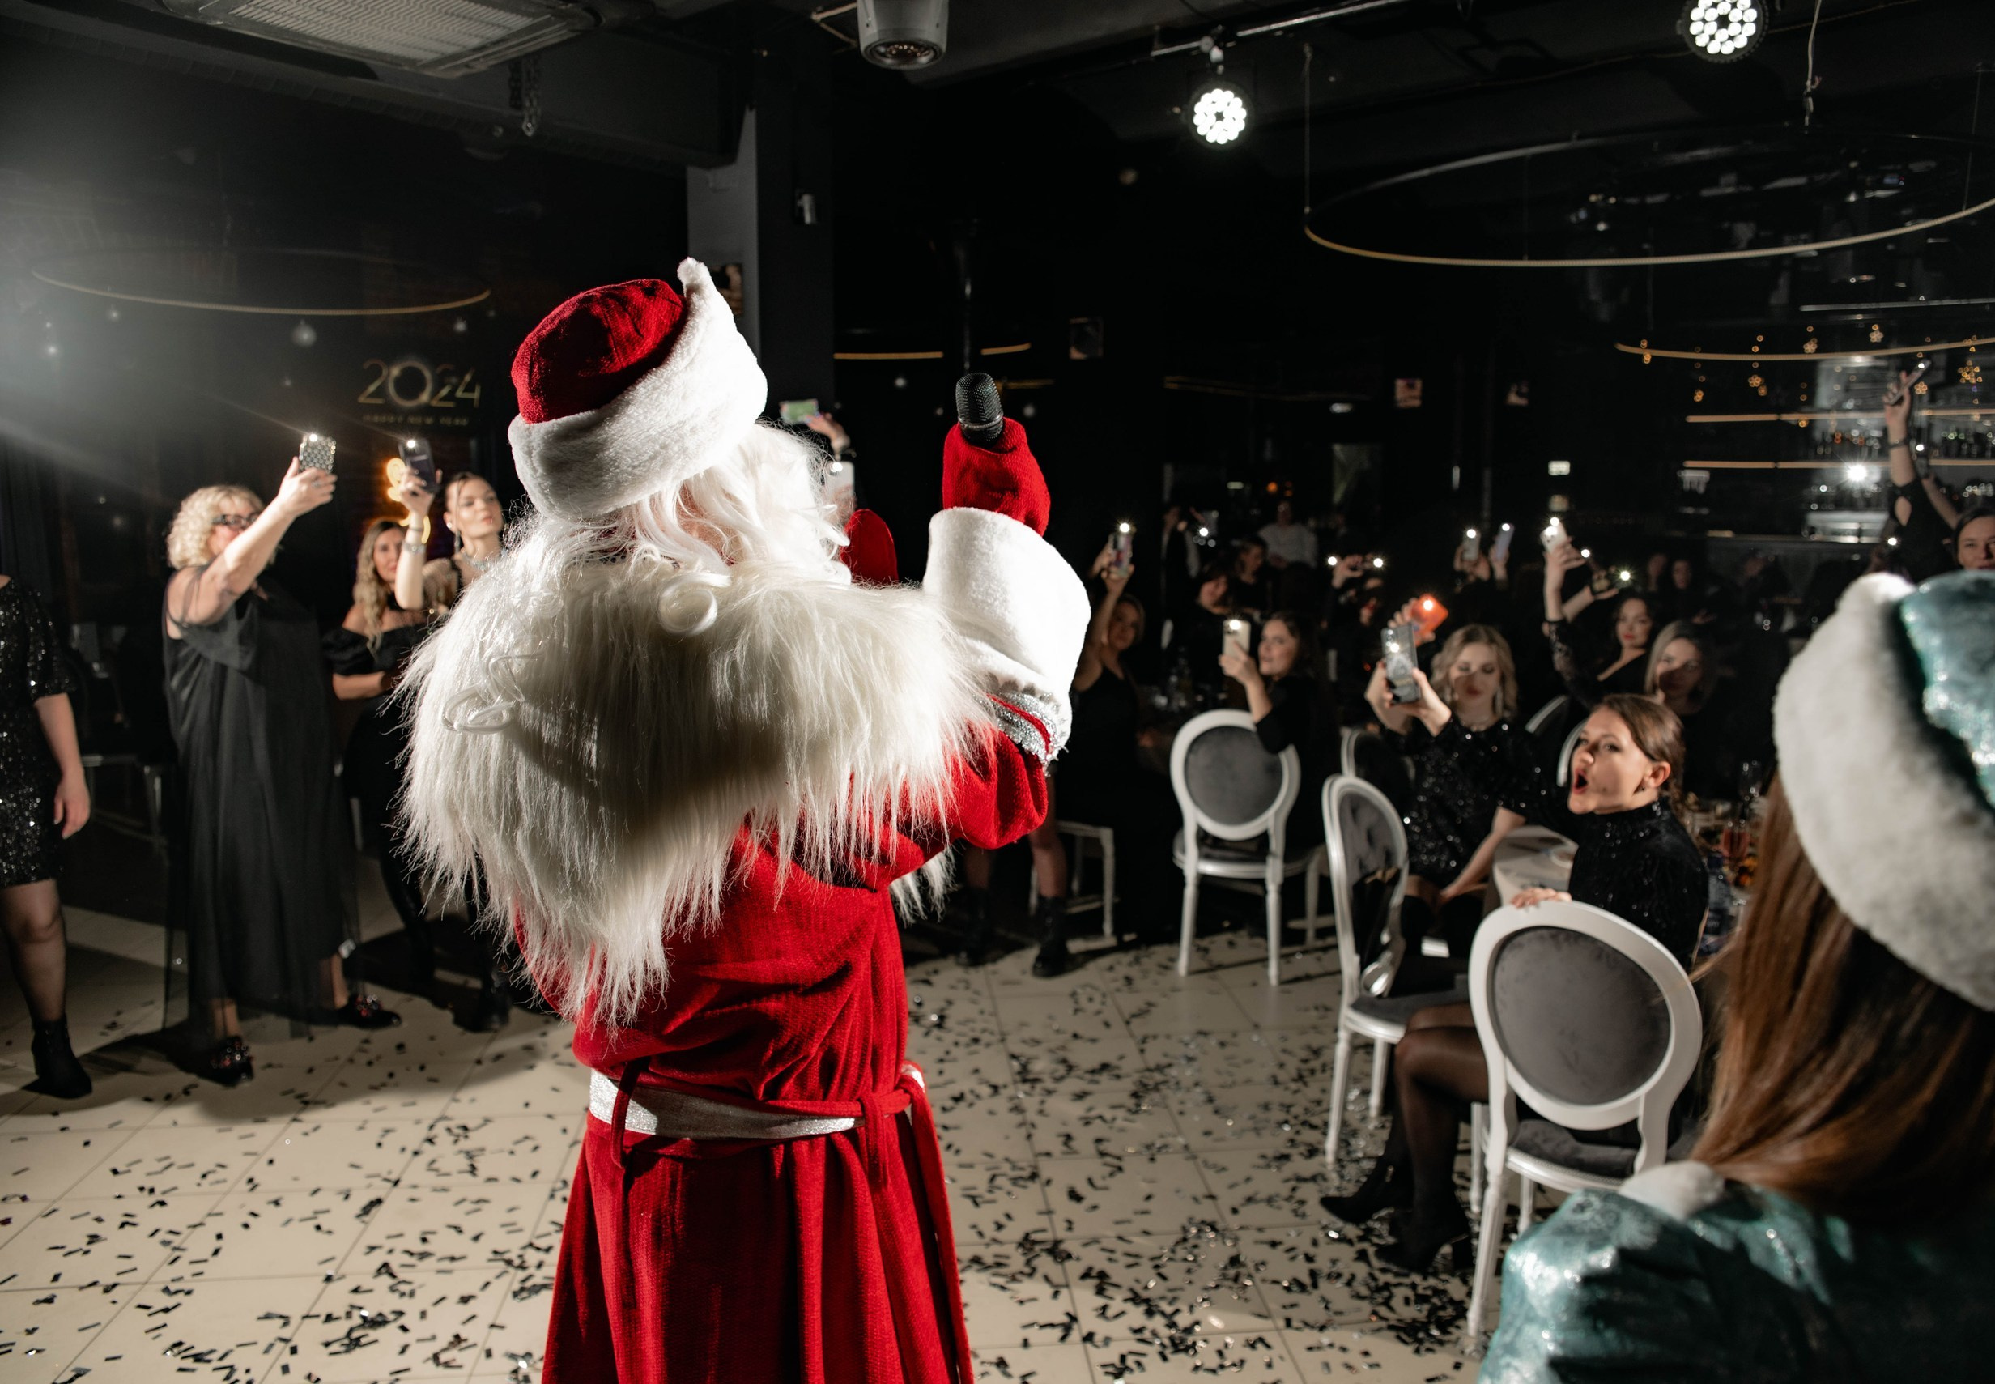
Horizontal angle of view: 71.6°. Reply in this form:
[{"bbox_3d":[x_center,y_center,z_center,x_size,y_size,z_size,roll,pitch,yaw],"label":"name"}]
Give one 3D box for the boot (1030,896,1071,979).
[{"bbox_3d":[0.204,0.879,5.075,0.110,0.255,0.260,2,8,19],"label":"boot"}]

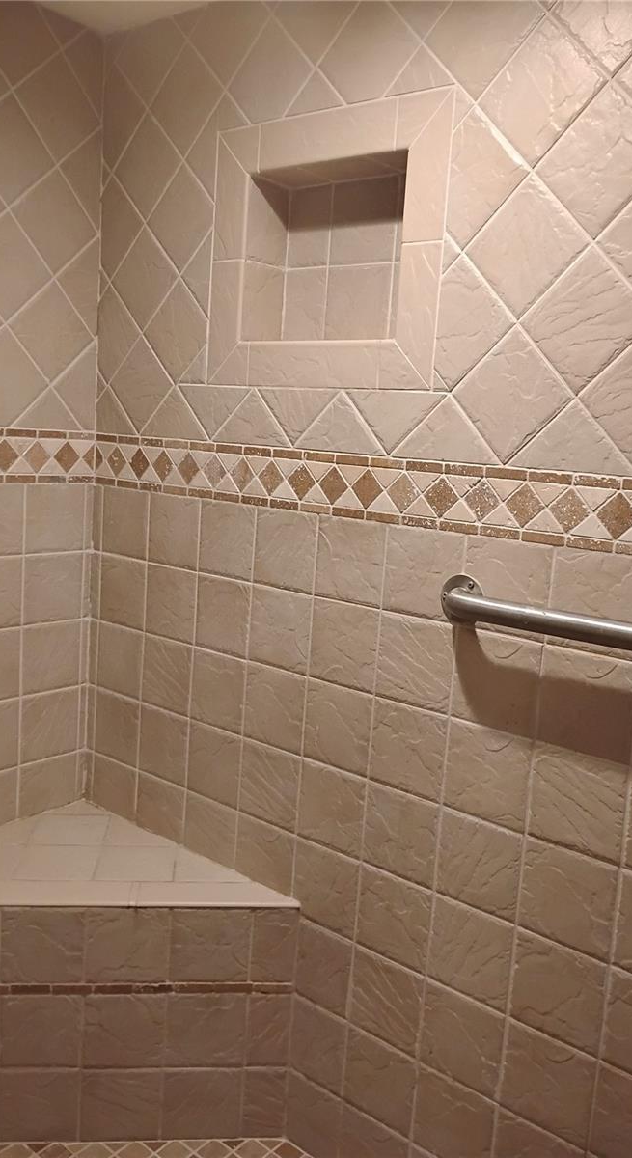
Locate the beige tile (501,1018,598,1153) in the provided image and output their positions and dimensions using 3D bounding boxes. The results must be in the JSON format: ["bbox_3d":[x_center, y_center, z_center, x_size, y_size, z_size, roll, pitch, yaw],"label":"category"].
[{"bbox_3d":[0.374,0.809,1.510,0.150,0.150,0.010,10,10,39],"label":"beige tile"}]

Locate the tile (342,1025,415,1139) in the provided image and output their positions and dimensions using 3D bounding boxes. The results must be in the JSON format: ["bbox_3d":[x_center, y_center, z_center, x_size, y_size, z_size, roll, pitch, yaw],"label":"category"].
[{"bbox_3d":[0.121,0.912,1.713,0.151,0.151,0.012,10,11,39],"label":"tile"}]

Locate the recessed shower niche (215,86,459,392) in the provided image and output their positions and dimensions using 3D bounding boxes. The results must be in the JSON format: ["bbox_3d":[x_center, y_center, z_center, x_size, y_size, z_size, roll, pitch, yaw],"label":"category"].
[{"bbox_3d":[0.035,-0.593,1.732,0.536,0.479,0.115,10,10,39],"label":"recessed shower niche"}]

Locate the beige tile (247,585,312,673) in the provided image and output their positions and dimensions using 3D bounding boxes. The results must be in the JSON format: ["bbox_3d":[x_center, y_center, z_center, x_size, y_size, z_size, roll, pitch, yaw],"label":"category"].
[{"bbox_3d":[-0.067,0.098,1.813,0.150,0.150,0.010,10,10,39],"label":"beige tile"}]

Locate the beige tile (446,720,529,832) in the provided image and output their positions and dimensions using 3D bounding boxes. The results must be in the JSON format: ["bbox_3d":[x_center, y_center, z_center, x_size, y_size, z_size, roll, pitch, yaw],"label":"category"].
[{"bbox_3d":[0.281,0.321,1.537,0.150,0.150,0.010,11,11,39],"label":"beige tile"}]

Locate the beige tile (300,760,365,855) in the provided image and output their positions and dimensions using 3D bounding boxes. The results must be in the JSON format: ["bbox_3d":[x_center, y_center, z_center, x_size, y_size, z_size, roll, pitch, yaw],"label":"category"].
[{"bbox_3d":[0.032,0.427,1.744,0.151,0.151,0.012,10,11,39],"label":"beige tile"}]

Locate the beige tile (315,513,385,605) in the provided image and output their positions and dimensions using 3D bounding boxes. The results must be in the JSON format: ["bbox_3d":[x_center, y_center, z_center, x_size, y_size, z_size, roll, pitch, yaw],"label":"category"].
[{"bbox_3d":[0.064,-0.035,1.677,0.151,0.151,0.012,10,11,39],"label":"beige tile"}]

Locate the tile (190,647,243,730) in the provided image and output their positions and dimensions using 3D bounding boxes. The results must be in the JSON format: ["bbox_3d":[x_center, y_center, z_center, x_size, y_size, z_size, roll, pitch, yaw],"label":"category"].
[{"bbox_3d":[-0.201,0.231,1.929,0.150,0.150,0.010,11,11,39],"label":"tile"}]

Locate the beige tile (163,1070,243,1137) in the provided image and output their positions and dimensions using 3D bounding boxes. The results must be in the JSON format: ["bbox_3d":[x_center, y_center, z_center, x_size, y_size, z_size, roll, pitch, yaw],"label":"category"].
[{"bbox_3d":[-0.225,1.043,1.868,0.150,0.147,0.010,3,8,-7],"label":"beige tile"}]

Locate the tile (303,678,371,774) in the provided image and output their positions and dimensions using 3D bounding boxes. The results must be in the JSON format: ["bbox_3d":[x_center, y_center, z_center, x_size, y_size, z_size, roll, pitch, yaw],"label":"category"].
[{"bbox_3d":[0.041,0.276,1.733,0.150,0.150,0.010,11,11,39],"label":"tile"}]

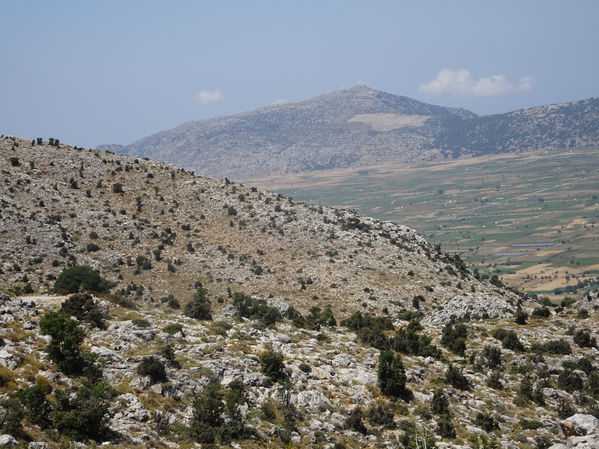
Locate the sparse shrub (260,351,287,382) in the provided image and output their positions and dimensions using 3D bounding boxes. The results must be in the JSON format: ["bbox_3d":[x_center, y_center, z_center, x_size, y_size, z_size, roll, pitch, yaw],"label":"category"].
[{"bbox_3d":[-1.648,9.002,85.549,1.648,1.968,1.483,0,5,0],"label":"sparse shrub"}]

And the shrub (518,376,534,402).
[{"bbox_3d":[14.594,10.608,86.761,1.029,1.621,0.926,0,5,0],"label":"shrub"}]

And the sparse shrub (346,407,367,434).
[{"bbox_3d":[2.407,8.467,58.000,0.946,1.046,0.898,0,4,0],"label":"sparse shrub"}]

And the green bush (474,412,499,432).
[{"bbox_3d":[8.591,9.097,62.000,1.103,0.900,1.014,0,5,0],"label":"green bush"}]

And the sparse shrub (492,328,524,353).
[{"bbox_3d":[13.319,7.392,86.000,2.039,1.374,1.937,0,4,0],"label":"sparse shrub"}]

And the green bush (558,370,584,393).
[{"bbox_3d":[14.915,8.554,74.000,1.426,1.290,1.312,0,5,0],"label":"green bush"}]

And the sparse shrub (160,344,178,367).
[{"bbox_3d":[-7.225,7.280,75.000,1.000,1.147,0.950,0,4,0],"label":"sparse shrub"}]

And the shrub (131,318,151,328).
[{"bbox_3d":[-11.193,6.969,95.000,1.408,0.690,1.197,0,5,0],"label":"shrub"}]

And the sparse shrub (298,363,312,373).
[{"bbox_3d":[0.325,7.735,73.000,0.757,0.483,0.719,0,4,0],"label":"sparse shrub"}]

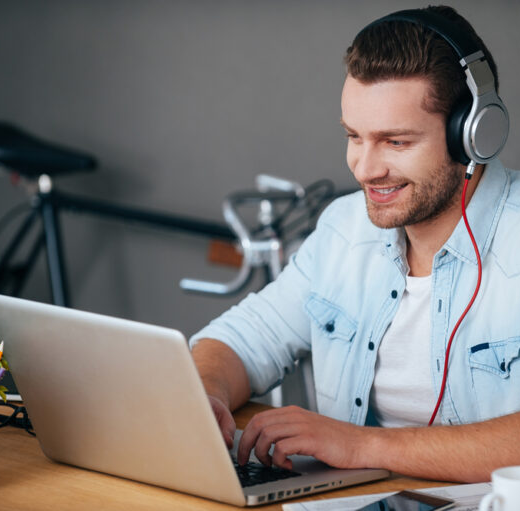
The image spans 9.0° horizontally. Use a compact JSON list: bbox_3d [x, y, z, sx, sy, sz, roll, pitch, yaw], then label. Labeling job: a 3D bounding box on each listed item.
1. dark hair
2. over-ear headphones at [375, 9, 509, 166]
[{"bbox_3d":[0.203,-0.233,4.124,0.175,0.165,0.205,14,25,34],"label":"dark hair"},{"bbox_3d":[0.199,-0.218,4.125,0.195,0.188,0.088,14,25,34],"label":"over-ear headphones"}]

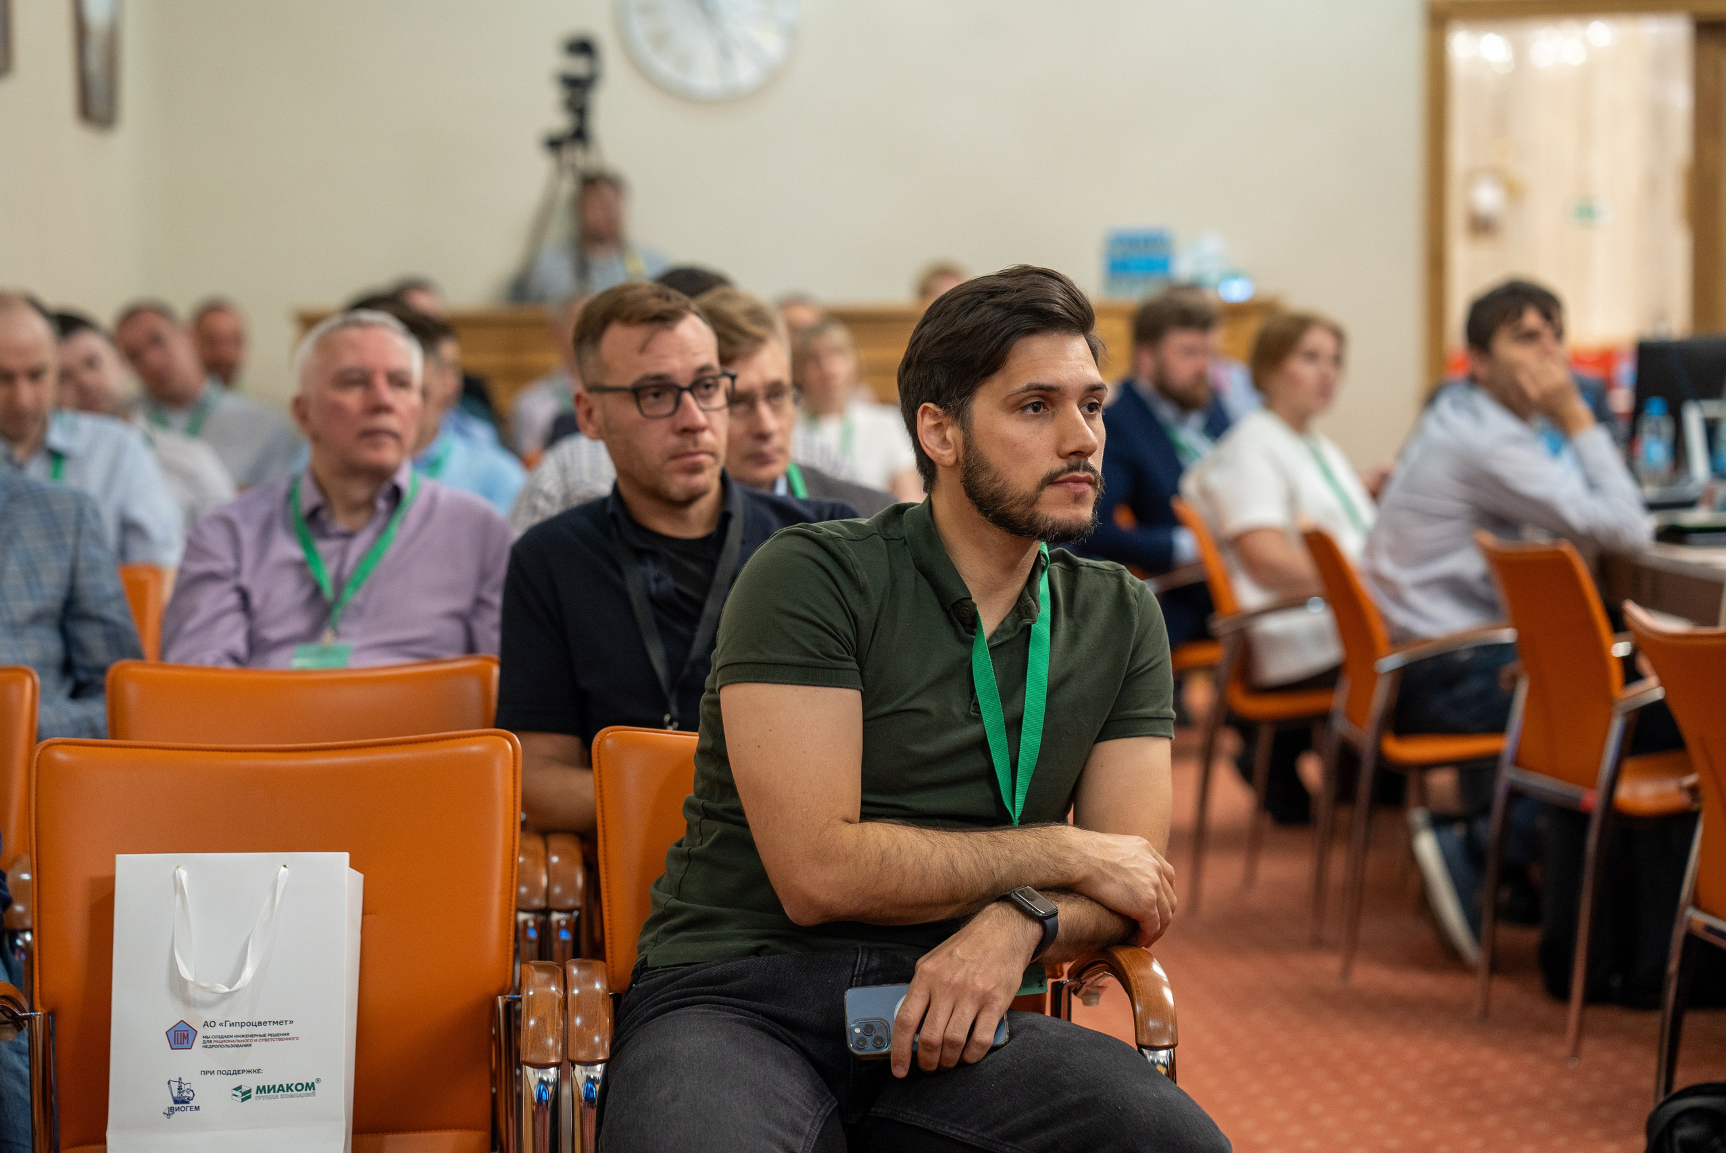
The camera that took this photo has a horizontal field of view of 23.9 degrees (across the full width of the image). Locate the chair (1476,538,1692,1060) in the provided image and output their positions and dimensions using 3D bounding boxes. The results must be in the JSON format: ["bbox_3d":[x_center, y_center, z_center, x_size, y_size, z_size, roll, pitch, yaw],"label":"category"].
[{"bbox_3d":[1.418,0.367,7.090,0.570,0.865,0.520,-1,4,-11],"label":"chair"}]

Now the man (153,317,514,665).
[{"bbox_3d":[-0.745,0.247,5.847,0.550,1.260,0.780,-1,4,-13],"label":"man"}]

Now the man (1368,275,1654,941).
[{"bbox_3d":[1.281,0.096,8.148,0.630,1.370,0.520,0,3,6],"label":"man"}]

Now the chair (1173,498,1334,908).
[{"bbox_3d":[1.022,0.286,9.045,0.560,0.890,0.540,1,4,22],"label":"chair"}]

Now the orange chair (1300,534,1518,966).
[{"bbox_3d":[1.177,0.334,8.193,0.560,0.890,0.540,0,3,-1],"label":"orange chair"}]

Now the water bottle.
[{"bbox_3d":[1.474,-0.237,7.600,0.066,0.200,0.066,0,4,0],"label":"water bottle"}]

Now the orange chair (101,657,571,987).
[{"bbox_3d":[-0.571,0.539,4.327,0.520,0.865,0.570,-1,4,-12],"label":"orange chair"}]

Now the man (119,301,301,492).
[{"bbox_3d":[-1.360,0.087,8.322,0.560,1.270,0.750,-1,4,-9],"label":"man"}]

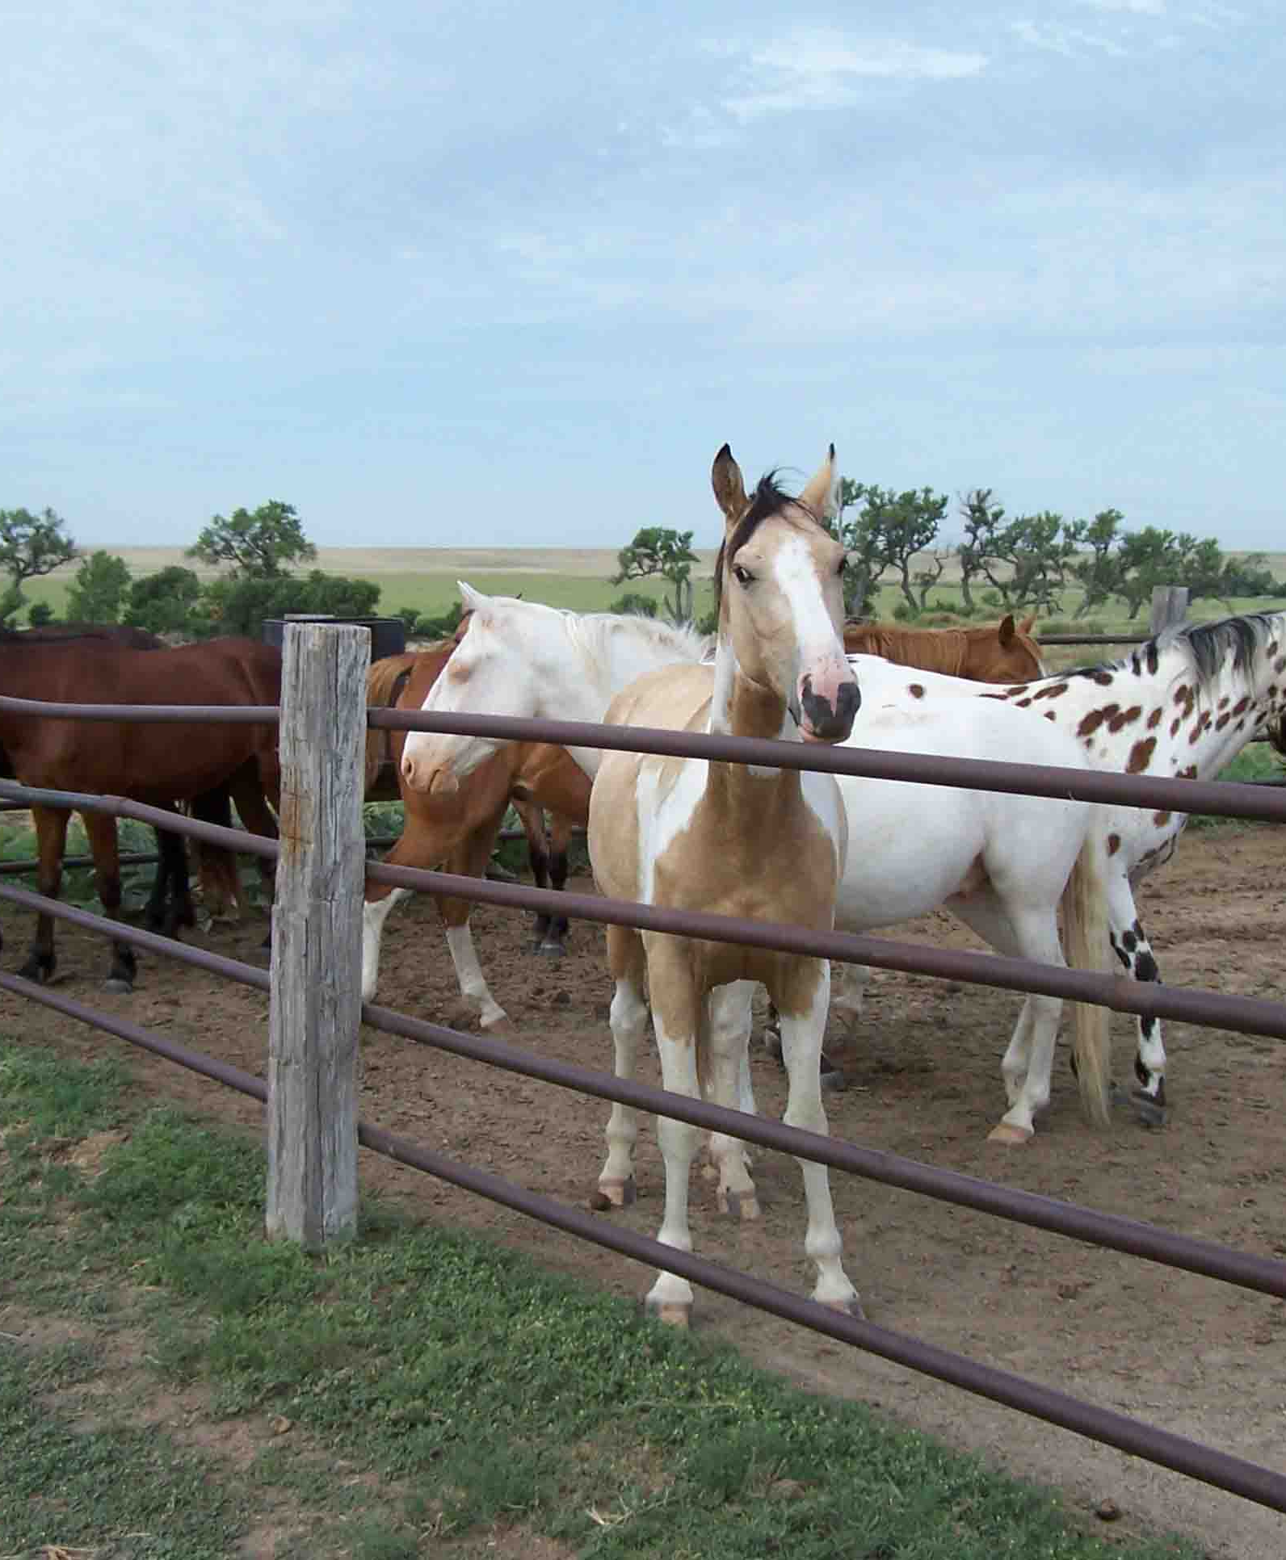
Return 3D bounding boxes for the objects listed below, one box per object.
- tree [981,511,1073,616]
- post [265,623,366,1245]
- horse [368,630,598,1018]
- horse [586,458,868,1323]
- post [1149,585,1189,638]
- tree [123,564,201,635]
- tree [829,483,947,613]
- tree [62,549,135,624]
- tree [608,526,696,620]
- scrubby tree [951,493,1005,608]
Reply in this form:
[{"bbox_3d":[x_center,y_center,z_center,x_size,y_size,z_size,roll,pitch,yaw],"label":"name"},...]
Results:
[{"bbox_3d":[12.429,-7.031,74.000,3.107,3.371,2.796,0,6,0],"label":"tree"},{"bbox_3d":[-0.854,0.418,6.018,0.190,1.652,0.230,-3,7,-37],"label":"post"},{"bbox_3d":[0.199,0.161,9.016,2.400,1.550,0.580,0,6,-5],"label":"horse"},{"bbox_3d":[0.211,0.229,5.566,0.580,1.980,1.750,-1,6,-12],"label":"horse"},{"bbox_3d":[3.417,-0.414,14.719,0.240,1.648,0.200,1,6,6],"label":"post"},{"bbox_3d":[-13.027,-4.801,61.902,2.150,1.977,2.000,1,6,0],"label":"tree"},{"bbox_3d":[7.763,-7.302,72.000,3.766,4.304,3.390,0,6,0],"label":"tree"},{"bbox_3d":[-15.507,-5.401,64.889,1.950,2.256,1.850,1,6,0],"label":"tree"},{"bbox_3d":[0.425,-6.798,75.843,2.900,3.172,2.700,1,6,0],"label":"tree"},{"bbox_3d":[12.961,-8.801,87.770,2.100,4.662,2.000,1,6,0],"label":"scrubby tree"}]

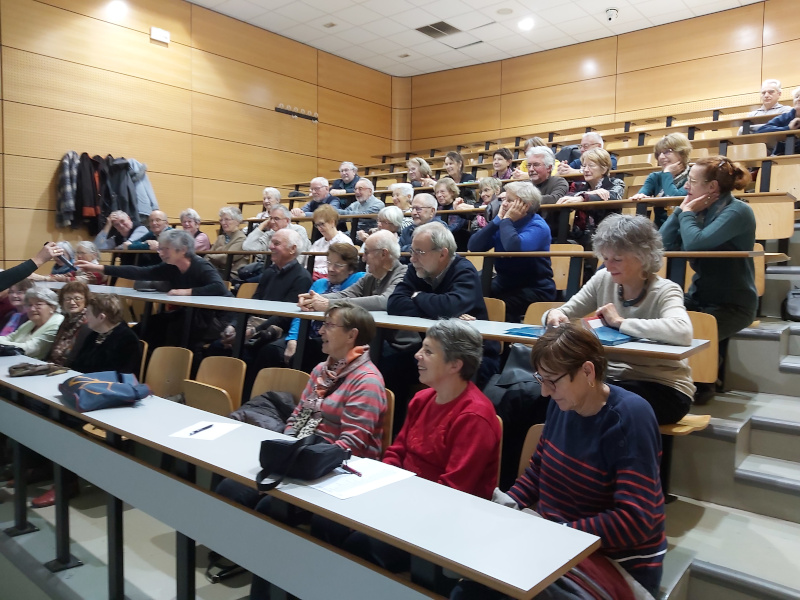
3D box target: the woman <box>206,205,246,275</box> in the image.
[{"bbox_3d":[-1.694,-0.328,5.941,0.470,1.197,0.700,4,5,38],"label":"woman"}]

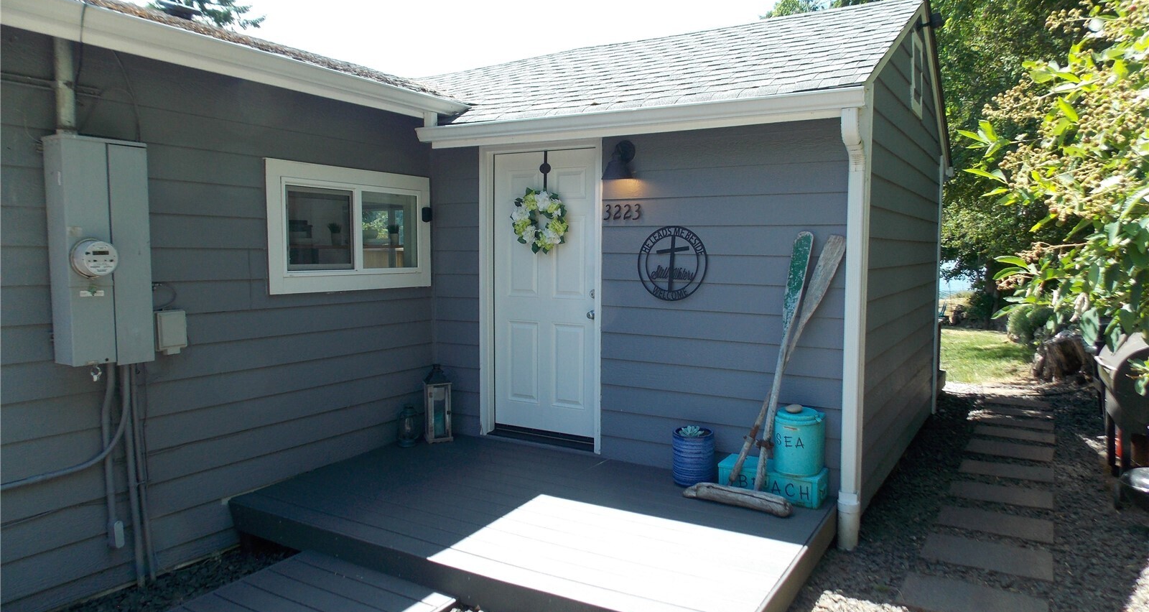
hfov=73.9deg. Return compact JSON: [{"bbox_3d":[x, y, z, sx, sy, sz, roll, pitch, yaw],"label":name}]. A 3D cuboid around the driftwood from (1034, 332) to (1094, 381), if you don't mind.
[{"bbox_3d":[6.179,0.601,9.575,0.790,0.640,0.700,3,5,33],"label":"driftwood"}]

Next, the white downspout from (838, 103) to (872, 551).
[{"bbox_3d":[1.507,0.165,4.170,0.126,2.441,0.272,3,5,31],"label":"white downspout"}]

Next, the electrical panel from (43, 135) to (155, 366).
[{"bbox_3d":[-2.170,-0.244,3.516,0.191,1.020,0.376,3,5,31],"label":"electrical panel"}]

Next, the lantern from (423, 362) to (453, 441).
[{"bbox_3d":[-0.998,0.715,5.635,0.178,0.545,0.178,-2,5,-24],"label":"lantern"}]

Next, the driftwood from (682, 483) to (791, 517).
[{"bbox_3d":[0.893,1.058,4.247,0.620,0.100,0.100,3,5,28],"label":"driftwood"}]

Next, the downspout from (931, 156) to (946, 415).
[{"bbox_3d":[3.419,-0.197,7.170,0.065,2.420,0.080,3,5,31],"label":"downspout"}]

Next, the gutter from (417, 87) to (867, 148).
[{"bbox_3d":[0.224,-1.179,4.918,3.140,0.130,0.135,3,5,31],"label":"gutter"}]

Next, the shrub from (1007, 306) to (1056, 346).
[{"bbox_3d":[8.327,0.351,13.900,0.850,0.720,0.850,3,5,31],"label":"shrub"}]

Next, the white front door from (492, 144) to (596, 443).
[{"bbox_3d":[-0.202,-0.092,5.462,0.901,1.998,0.055,3,5,31],"label":"white front door"}]

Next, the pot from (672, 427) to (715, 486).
[{"bbox_3d":[0.717,0.913,4.606,0.242,0.305,0.242,0,4,0],"label":"pot"}]

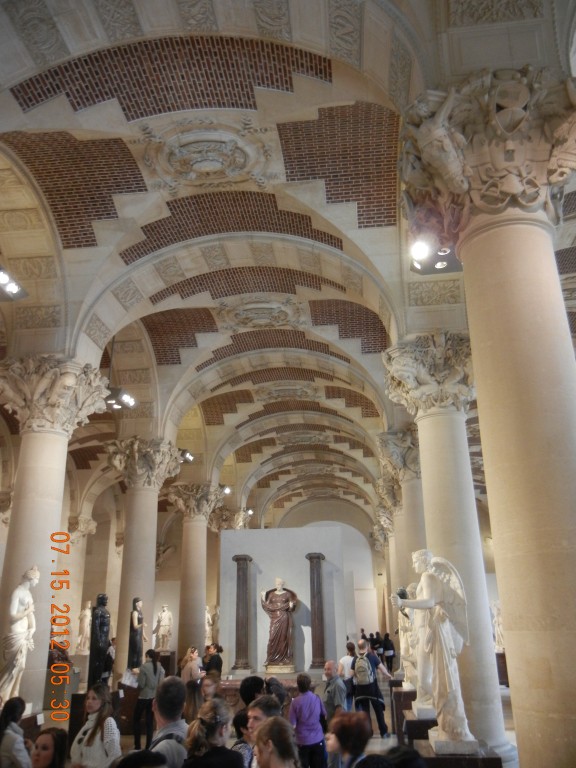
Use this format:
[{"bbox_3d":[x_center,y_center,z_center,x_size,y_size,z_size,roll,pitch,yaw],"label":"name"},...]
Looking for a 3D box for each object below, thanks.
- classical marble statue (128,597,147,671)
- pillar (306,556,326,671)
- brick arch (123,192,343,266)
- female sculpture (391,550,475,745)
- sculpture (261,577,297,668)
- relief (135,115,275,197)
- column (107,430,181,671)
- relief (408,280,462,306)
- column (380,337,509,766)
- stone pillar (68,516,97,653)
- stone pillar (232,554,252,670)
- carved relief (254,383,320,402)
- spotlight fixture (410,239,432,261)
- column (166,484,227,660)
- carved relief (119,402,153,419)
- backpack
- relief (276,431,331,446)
[{"bbox_3d":[-3.332,5.523,14.702,0.420,1.540,0.400,-3,-20,6],"label":"classical marble statue"},{"bbox_3d":[0.696,5.369,15.853,0.467,2.616,0.467,-3,-20,6],"label":"pillar"},{"bbox_3d":[-1.054,-2.739,11.575,3.993,0.716,1.194,-3,-20,6],"label":"brick arch"},{"bbox_3d":[1.477,2.726,6.990,0.760,1.860,0.650,-3,-20,6],"label":"female sculpture"},{"bbox_3d":[-0.209,5.630,15.811,0.870,2.036,0.564,-3,-20,6],"label":"sculpture"},{"bbox_3d":[-1.251,-3.393,10.159,1.900,0.320,1.650,-3,-20,6],"label":"relief"},{"bbox_3d":[-3.711,4.623,16.593,1.600,6.750,1.600,-3,-20,6],"label":"column"},{"bbox_3d":[2.484,-1.531,11.253,0.857,0.401,0.087,-3,0,6],"label":"relief"},{"bbox_3d":[2.643,2.479,10.561,1.682,6.575,1.682,-3,-20,6],"label":"column"},{"bbox_3d":[-8.772,8.735,27.600,1.000,6.500,1.000,-3,-20,6],"label":"stone pillar"},{"bbox_3d":[-1.082,5.418,15.845,0.480,2.620,0.460,-3,-20,6],"label":"stone pillar"},{"bbox_3d":[-0.002,0.299,20.659,1.900,0.320,1.650,-3,-20,6],"label":"carved relief"},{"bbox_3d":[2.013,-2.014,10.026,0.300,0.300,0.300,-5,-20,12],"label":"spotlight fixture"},{"bbox_3d":[-3.072,6.520,21.637,1.628,6.575,1.628,-3,-20,6],"label":"column"},{"bbox_3d":[-3.866,0.682,17.146,0.846,0.412,0.087,-3,0,6],"label":"carved relief"},{"bbox_3d":[1.525,5.681,13.262,0.360,0.550,0.270,-3,-20,6],"label":"backpack"},{"bbox_3d":[0.622,2.030,25.741,2.007,0.260,1.736,-3,-20,6],"label":"relief"}]

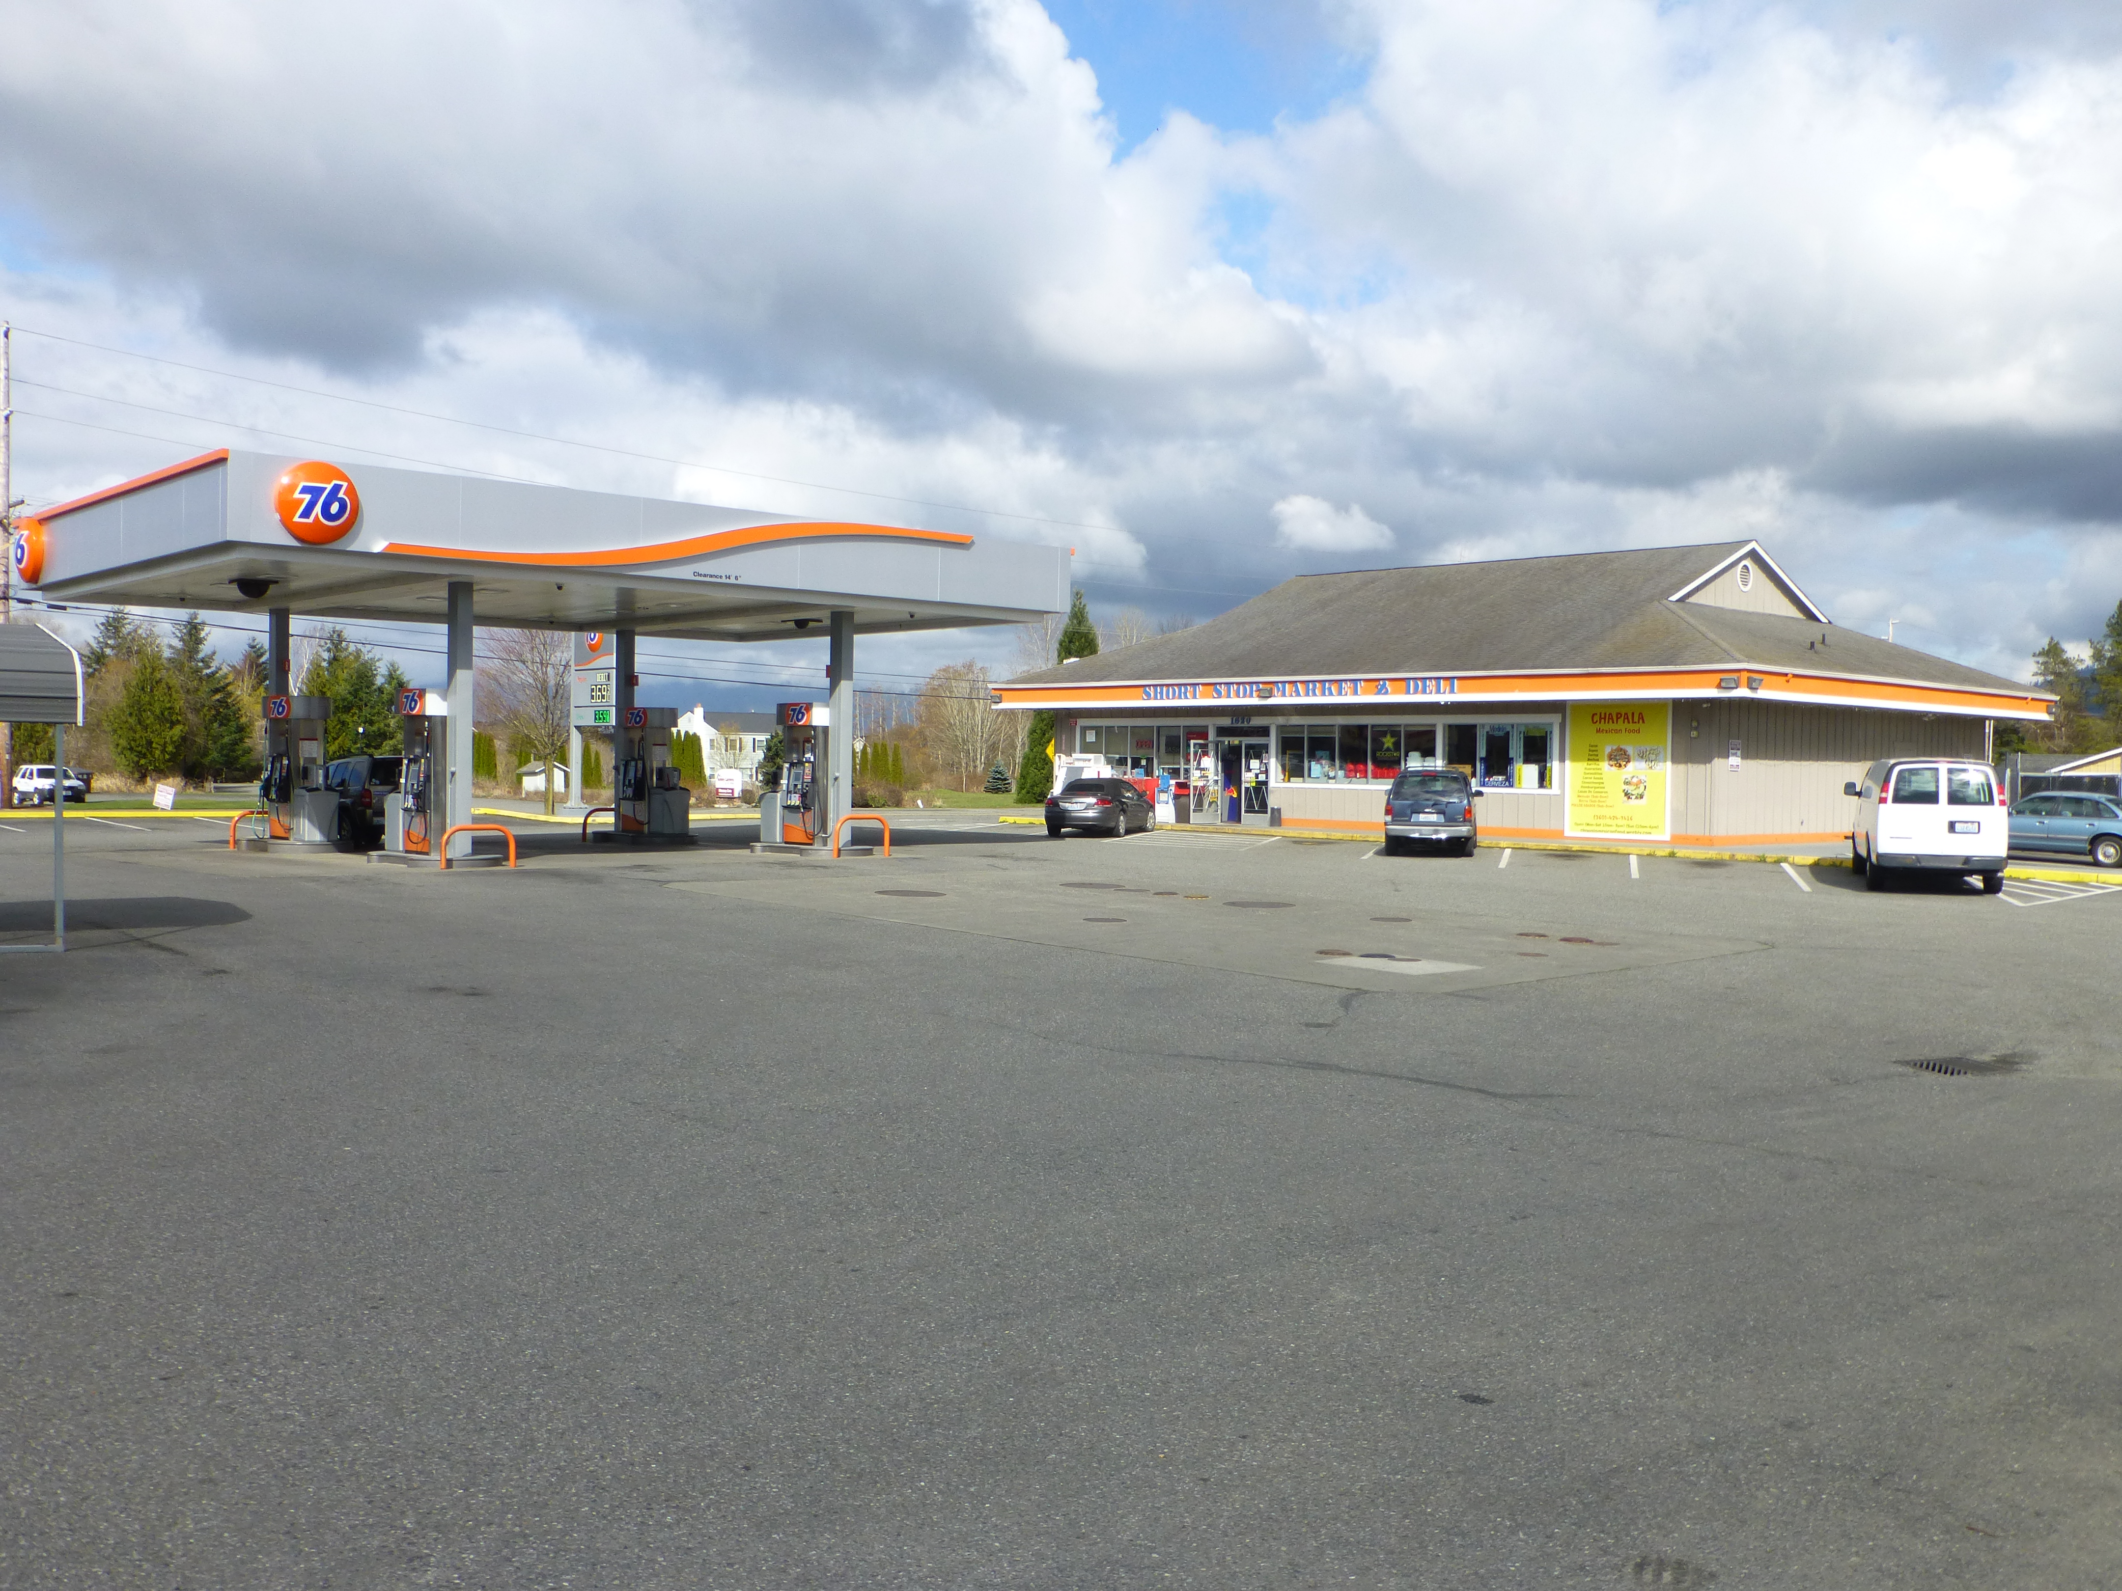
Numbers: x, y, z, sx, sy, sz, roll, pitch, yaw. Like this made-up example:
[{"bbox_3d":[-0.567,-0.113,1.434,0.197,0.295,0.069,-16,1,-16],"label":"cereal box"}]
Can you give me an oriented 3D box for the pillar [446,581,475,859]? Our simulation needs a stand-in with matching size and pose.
[{"bbox_3d":[-9.247,-1.178,28.381,0.250,4.212,0.349,0,2,-42],"label":"pillar"}]

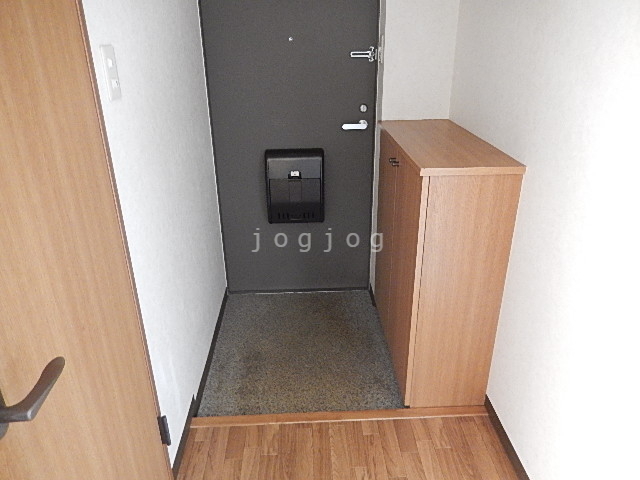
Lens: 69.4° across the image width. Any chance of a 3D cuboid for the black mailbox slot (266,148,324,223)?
[{"bbox_3d":[-0.126,-0.280,2.427,0.293,0.375,0.090,-1,24,-2],"label":"black mailbox slot"}]

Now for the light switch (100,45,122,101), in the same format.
[{"bbox_3d":[-0.503,-0.405,1.120,0.009,0.120,0.069,-1,24,-2],"label":"light switch"}]

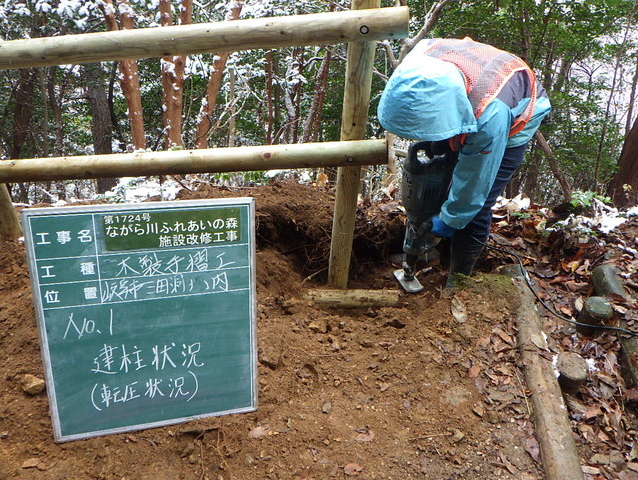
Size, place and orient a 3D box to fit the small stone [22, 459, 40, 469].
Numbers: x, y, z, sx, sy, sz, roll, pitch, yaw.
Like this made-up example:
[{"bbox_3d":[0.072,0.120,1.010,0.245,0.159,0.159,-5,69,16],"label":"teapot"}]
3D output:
[{"bbox_3d":[-0.698,0.543,1.259,0.036,0.012,0.021,-2,31,-9],"label":"small stone"}]

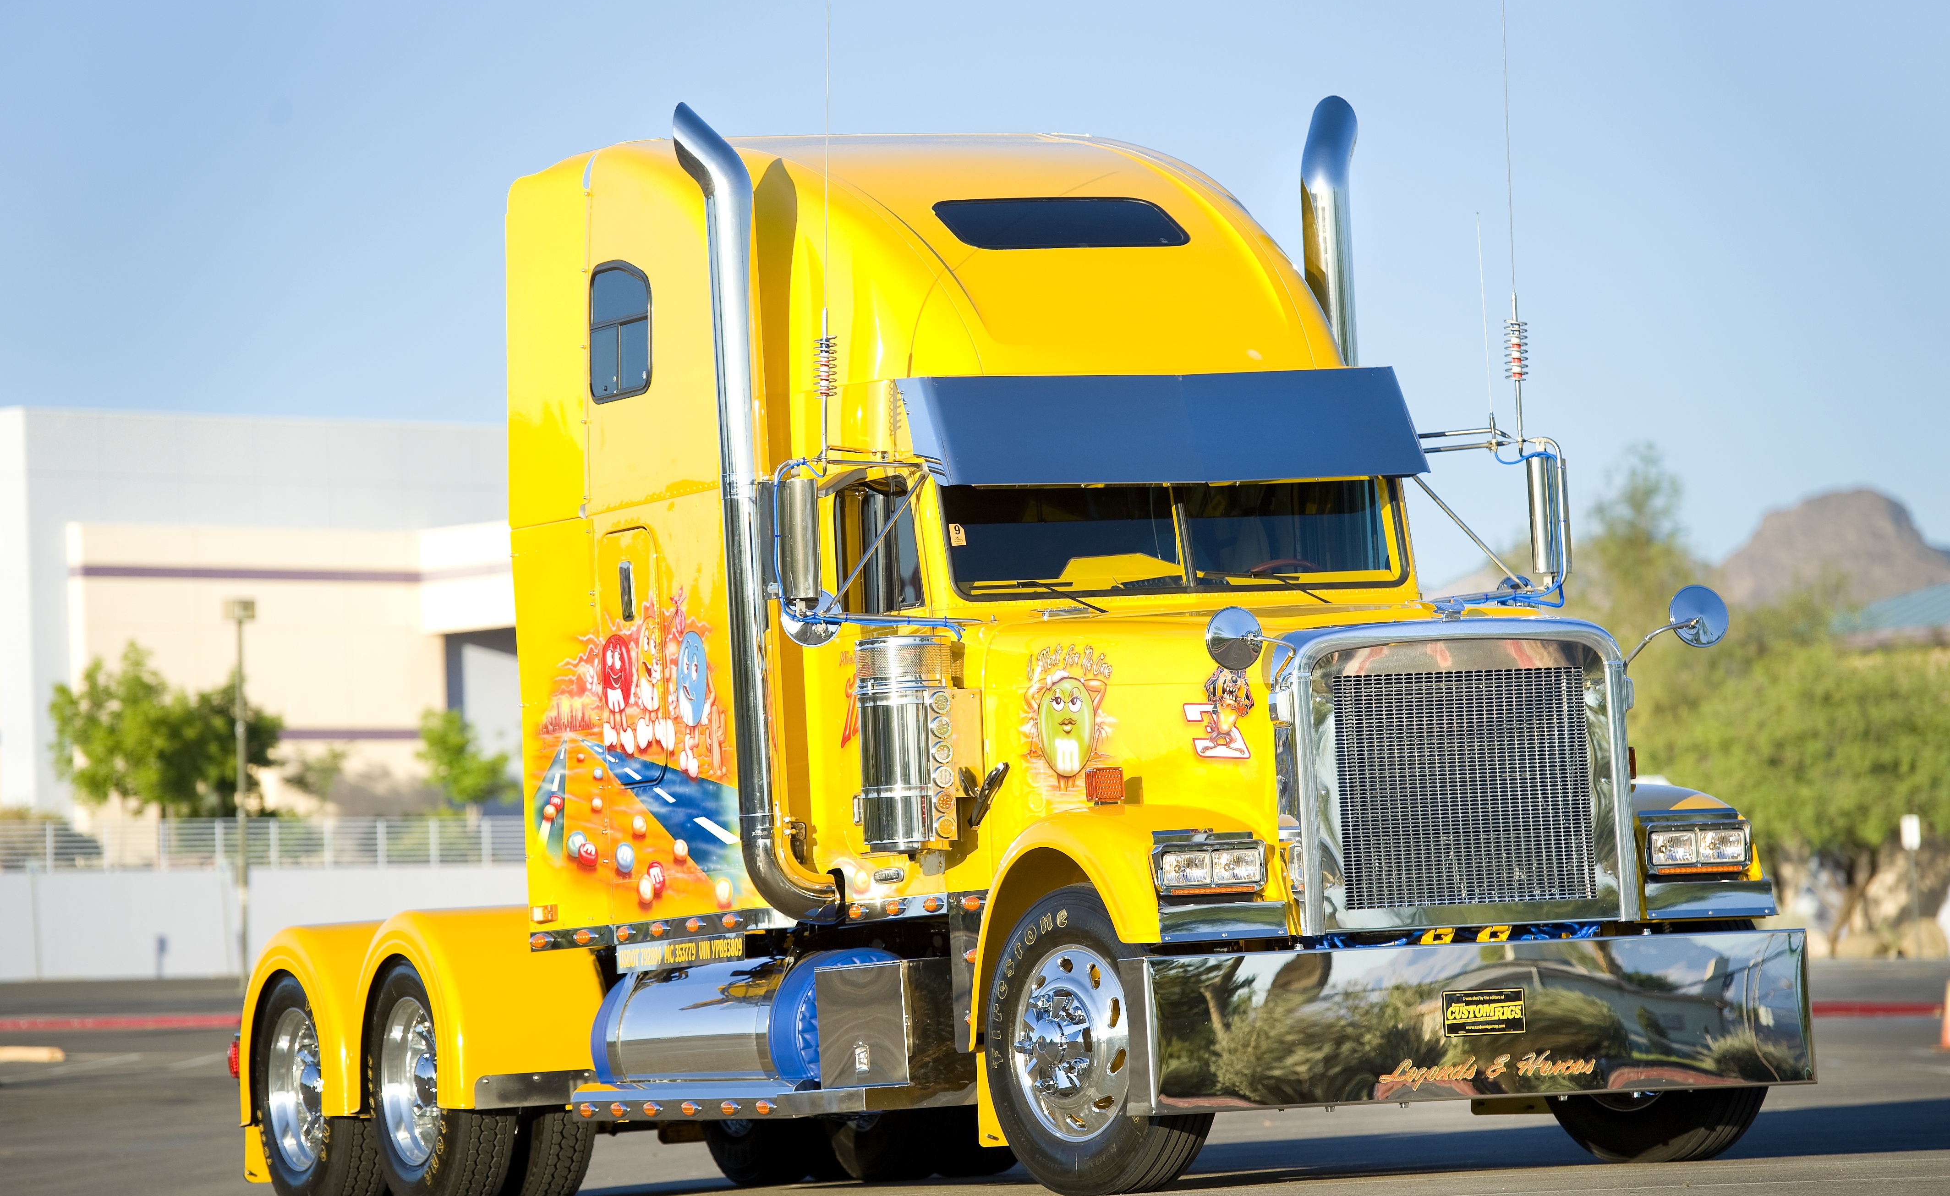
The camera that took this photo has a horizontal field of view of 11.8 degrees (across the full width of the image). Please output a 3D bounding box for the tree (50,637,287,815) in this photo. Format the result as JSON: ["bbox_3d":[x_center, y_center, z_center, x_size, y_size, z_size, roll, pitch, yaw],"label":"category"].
[{"bbox_3d":[-17.079,3.296,200.000,4.900,4.900,4.700,-2,-2,0],"label":"tree"}]

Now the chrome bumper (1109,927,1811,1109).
[{"bbox_3d":[1.627,1.383,30.912,2.430,0.505,0.205,-2,-3,-24],"label":"chrome bumper"}]

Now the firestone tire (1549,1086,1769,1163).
[{"bbox_3d":[2.279,1.396,32.069,0.280,1.020,1.020,-1,-3,-34],"label":"firestone tire"}]

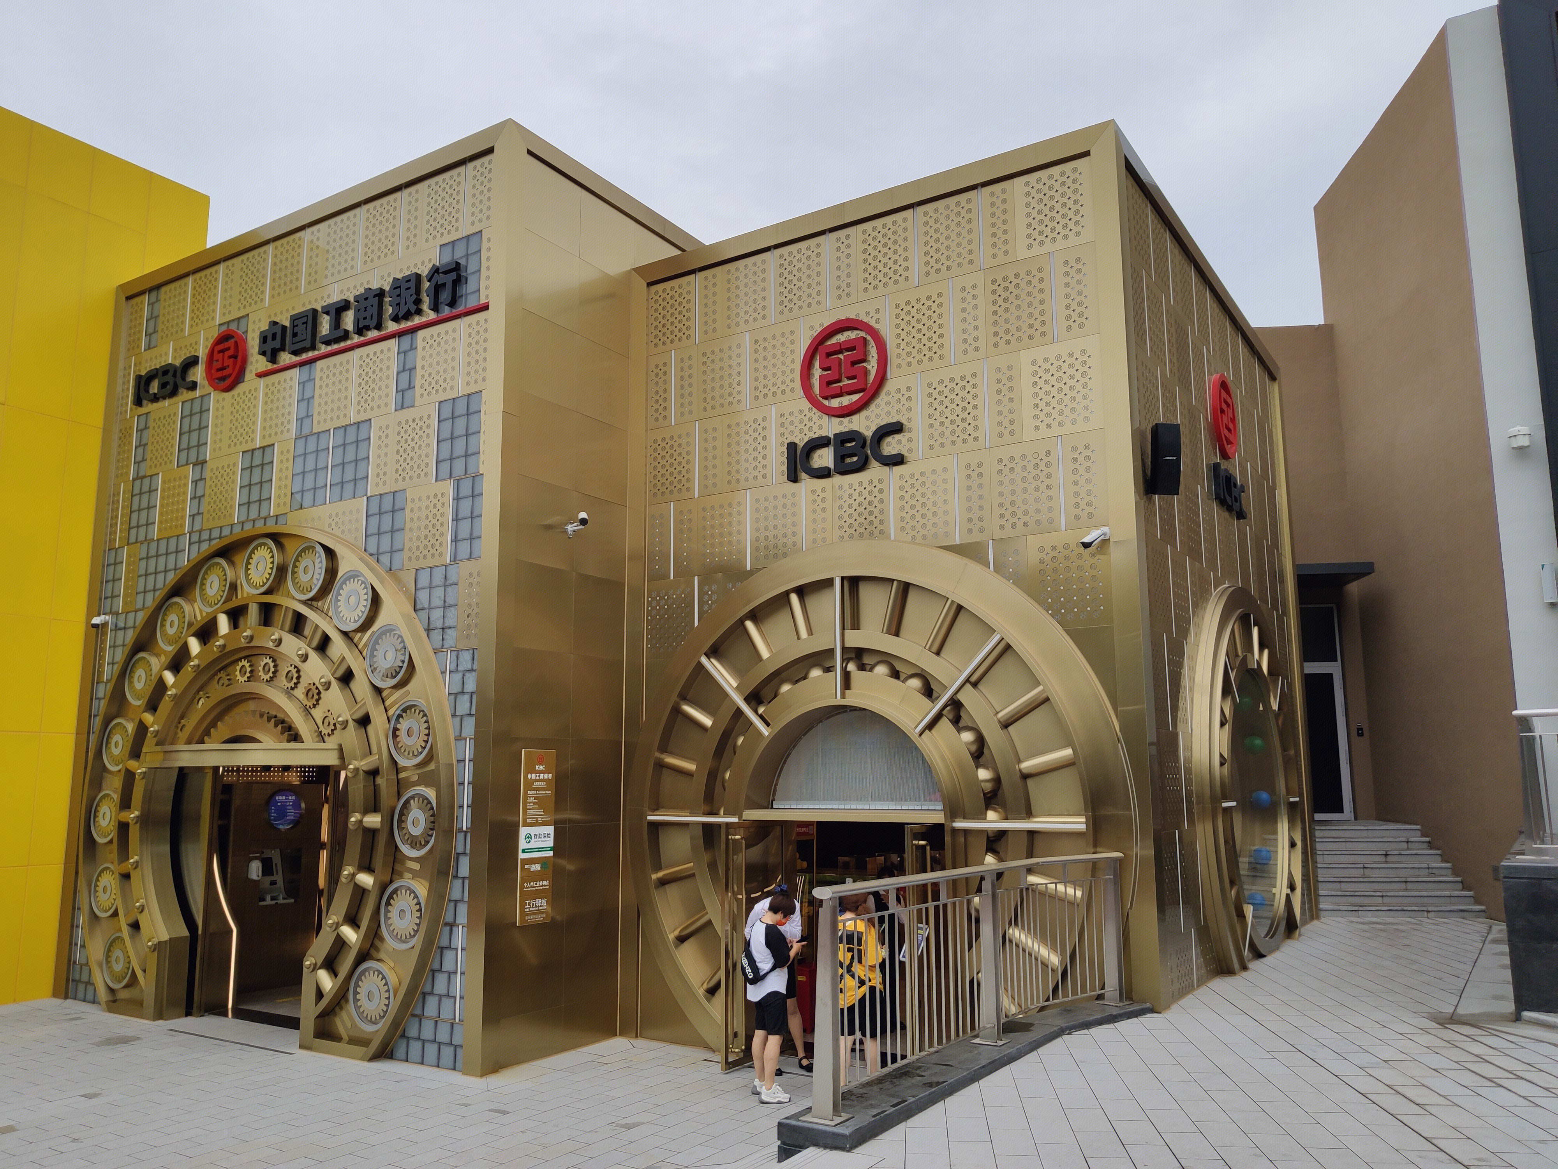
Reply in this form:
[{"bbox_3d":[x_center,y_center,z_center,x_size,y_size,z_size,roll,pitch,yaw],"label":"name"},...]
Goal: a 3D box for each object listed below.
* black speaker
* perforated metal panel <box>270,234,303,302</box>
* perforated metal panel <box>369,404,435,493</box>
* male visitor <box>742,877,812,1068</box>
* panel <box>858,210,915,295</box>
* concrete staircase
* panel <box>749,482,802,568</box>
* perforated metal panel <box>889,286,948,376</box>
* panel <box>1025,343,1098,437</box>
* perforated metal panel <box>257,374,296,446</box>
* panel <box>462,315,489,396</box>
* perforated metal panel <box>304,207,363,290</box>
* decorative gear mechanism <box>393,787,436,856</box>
[{"bbox_3d":[3.189,-1.034,9.650,0.215,0.580,0.185,0,2,-3],"label":"black speaker"},{"bbox_3d":[-5.389,-3.451,12.801,0.588,0.727,0.060,-6,-11,32],"label":"perforated metal panel"},{"bbox_3d":[-3.636,-1.295,11.311,0.899,0.787,0.060,-6,-11,32],"label":"perforated metal panel"},{"bbox_3d":[0.006,3.375,10.114,0.500,1.574,0.420,5,-10,-30],"label":"male visitor"},{"bbox_3d":[0.977,-3.008,10.741,0.588,0.742,0.060,-6,-11,32],"label":"panel"},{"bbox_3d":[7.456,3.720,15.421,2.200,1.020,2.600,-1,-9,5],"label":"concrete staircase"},{"bbox_3d":[-0.020,-0.572,11.139,0.594,0.786,0.050,-6,-11,32],"label":"panel"},{"bbox_3d":[1.281,-2.295,10.548,0.612,0.800,0.040,-6,-11,33],"label":"perforated metal panel"},{"bbox_3d":[2.456,-1.695,10.161,0.691,0.800,0.040,-6,-11,33],"label":"panel"},{"bbox_3d":[-5.553,-1.952,13.025,0.629,0.788,0.052,-6,-10,33],"label":"perforated metal panel"},{"bbox_3d":[-2.922,-2.231,11.335,0.353,0.788,0.052,-6,-10,33],"label":"panel"},{"bbox_3d":[-4.779,-3.576,12.582,0.936,0.750,0.050,-6,-10,33],"label":"perforated metal panel"},{"bbox_3d":[-3.294,2.191,10.762,0.623,0.623,0.103,-6,-10,33],"label":"decorative gear mechanism"}]

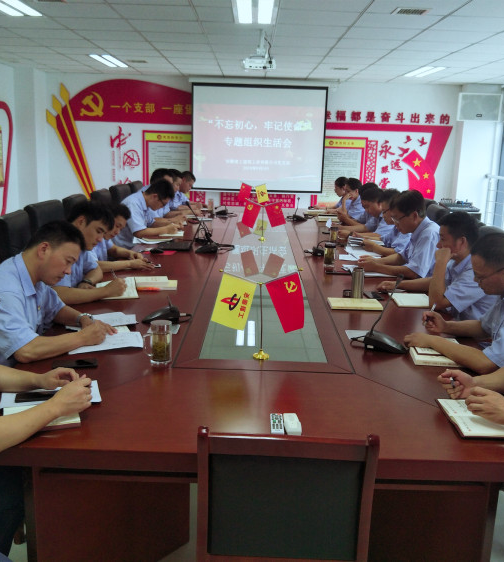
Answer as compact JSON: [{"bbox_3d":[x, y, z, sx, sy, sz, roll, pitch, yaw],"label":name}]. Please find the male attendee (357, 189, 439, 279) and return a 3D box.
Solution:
[{"bbox_3d":[1.029,0.013,3.714,0.680,1.310,0.520,1,14,-2],"label":"male attendee"}]

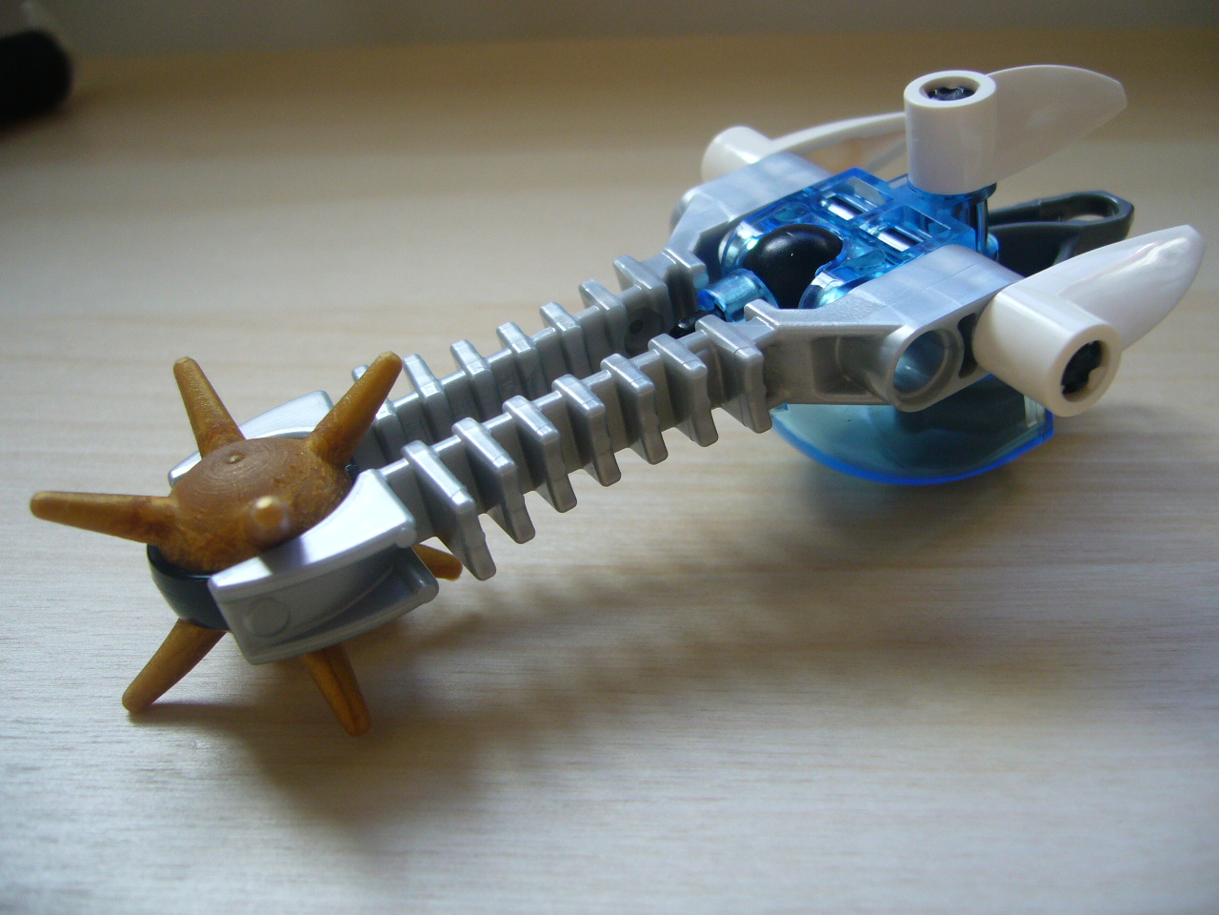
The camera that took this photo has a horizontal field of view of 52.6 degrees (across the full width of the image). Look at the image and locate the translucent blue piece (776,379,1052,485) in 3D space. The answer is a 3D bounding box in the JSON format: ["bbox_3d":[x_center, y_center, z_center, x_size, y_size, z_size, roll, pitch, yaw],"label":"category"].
[{"bbox_3d":[0.028,-0.006,0.118,0.020,0.006,0.025,-26,41,-15],"label":"translucent blue piece"}]

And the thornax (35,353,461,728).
[{"bbox_3d":[-0.026,0.006,0.092,0.022,0.021,0.022,1,34,19],"label":"thornax"}]

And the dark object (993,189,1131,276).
[{"bbox_3d":[0.040,-0.020,0.115,0.020,0.007,0.007,-10,36,-8],"label":"dark object"}]

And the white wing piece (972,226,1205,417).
[{"bbox_3d":[0.040,-0.012,0.096,0.025,0.007,0.008,-26,41,-15],"label":"white wing piece"}]

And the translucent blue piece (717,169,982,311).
[{"bbox_3d":[0.023,-0.018,0.108,0.024,0.008,0.016,-26,41,-15],"label":"translucent blue piece"}]

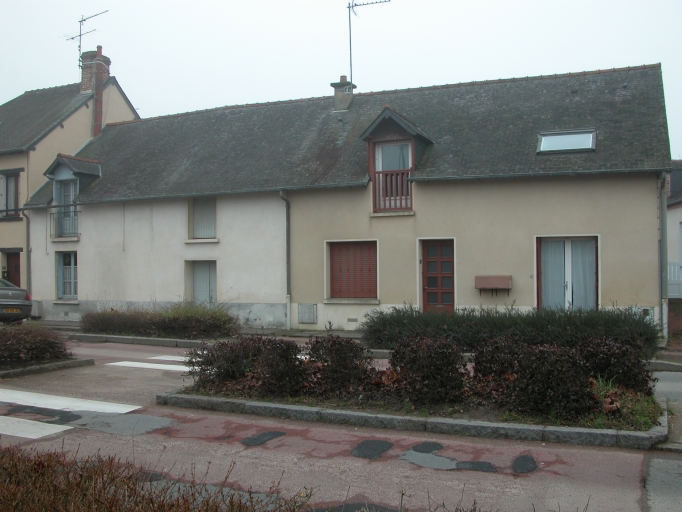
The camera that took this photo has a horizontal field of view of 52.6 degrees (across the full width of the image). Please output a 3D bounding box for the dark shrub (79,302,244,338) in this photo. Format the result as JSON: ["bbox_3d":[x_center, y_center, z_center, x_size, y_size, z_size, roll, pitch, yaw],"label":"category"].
[{"bbox_3d":[-4.050,1.380,15.300,3.750,0.640,1.000,-1,0,24],"label":"dark shrub"}]

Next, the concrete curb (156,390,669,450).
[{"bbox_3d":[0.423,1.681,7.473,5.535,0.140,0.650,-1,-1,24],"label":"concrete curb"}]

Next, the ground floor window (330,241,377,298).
[{"bbox_3d":[0.298,0.329,16.444,1.200,1.370,0.150,-1,0,22],"label":"ground floor window"}]

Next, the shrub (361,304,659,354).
[{"bbox_3d":[2.899,1.270,12.274,5.000,0.820,1.200,-1,-1,23],"label":"shrub"}]

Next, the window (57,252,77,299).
[{"bbox_3d":[-8.216,0.594,20.659,0.859,1.416,0.170,-1,-1,27],"label":"window"}]

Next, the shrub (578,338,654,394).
[{"bbox_3d":[3.056,1.282,7.635,0.780,0.660,0.750,-1,-1,24],"label":"shrub"}]

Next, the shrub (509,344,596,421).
[{"bbox_3d":[2.200,1.250,7.200,0.850,0.710,0.800,-1,0,24],"label":"shrub"}]

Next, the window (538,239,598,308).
[{"bbox_3d":[4.816,0.606,14.668,1.300,2.000,0.150,-1,0,22],"label":"window"}]

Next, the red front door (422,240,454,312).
[{"bbox_3d":[2.216,0.671,15.680,0.820,2.050,0.120,-1,0,22],"label":"red front door"}]

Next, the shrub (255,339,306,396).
[{"bbox_3d":[-0.716,1.316,8.285,0.620,0.680,0.620,-1,-1,0],"label":"shrub"}]

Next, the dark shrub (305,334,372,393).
[{"bbox_3d":[-0.030,1.290,8.600,0.760,0.660,0.700,-1,0,24],"label":"dark shrub"}]

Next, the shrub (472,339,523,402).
[{"bbox_3d":[1.930,1.270,8.100,0.750,0.660,0.700,-1,0,24],"label":"shrub"}]

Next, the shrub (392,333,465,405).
[{"bbox_3d":[0.994,1.258,7.736,0.800,0.750,0.750,-1,-1,24],"label":"shrub"}]

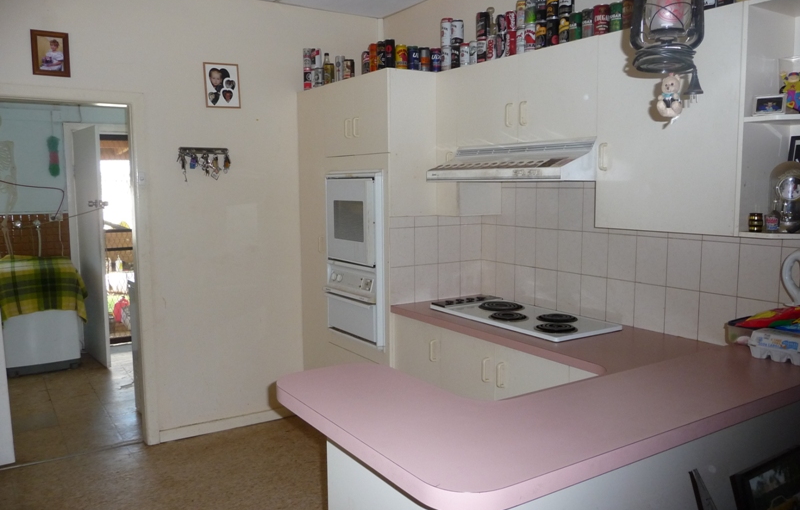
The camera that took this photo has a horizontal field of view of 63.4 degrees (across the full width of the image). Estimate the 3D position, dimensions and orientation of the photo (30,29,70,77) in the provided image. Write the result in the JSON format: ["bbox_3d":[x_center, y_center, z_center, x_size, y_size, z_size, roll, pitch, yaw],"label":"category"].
[{"bbox_3d":[-1.788,-1.032,3.319,0.174,0.223,0.020,-5,8,-33],"label":"photo"}]

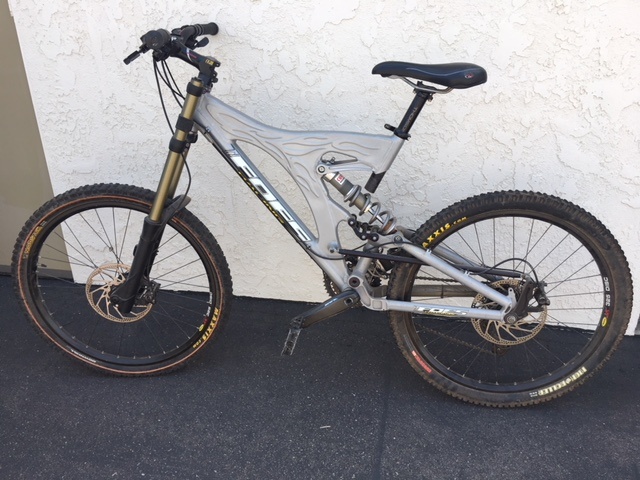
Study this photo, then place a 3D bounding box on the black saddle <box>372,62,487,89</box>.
[{"bbox_3d":[0.279,-0.422,1.376,0.286,0.068,0.144,2,20,7],"label":"black saddle"}]

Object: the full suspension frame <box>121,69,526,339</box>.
[{"bbox_3d":[-0.028,-0.104,1.533,1.204,0.703,0.194,2,20,7],"label":"full suspension frame"}]

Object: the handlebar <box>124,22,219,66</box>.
[{"bbox_3d":[-0.367,-0.521,1.417,0.127,0.092,0.694,-1,23,0],"label":"handlebar"}]

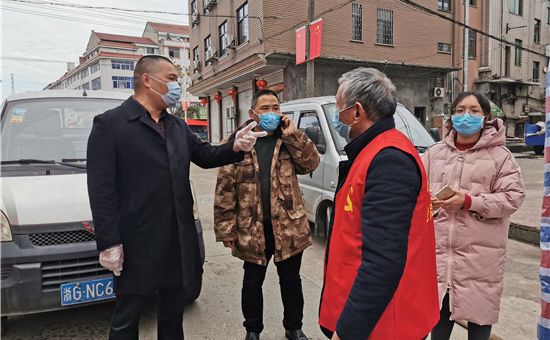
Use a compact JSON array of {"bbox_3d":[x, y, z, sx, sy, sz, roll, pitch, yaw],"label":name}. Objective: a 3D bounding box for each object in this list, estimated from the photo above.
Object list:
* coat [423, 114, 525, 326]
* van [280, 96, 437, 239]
[{"bbox_3d":[1.069,0.299,2.407,0.580,1.140,0.420,3,6,35],"label":"coat"},{"bbox_3d":[0.949,-0.133,6.766,1.620,1.880,3.850,-3,5,-20],"label":"van"}]

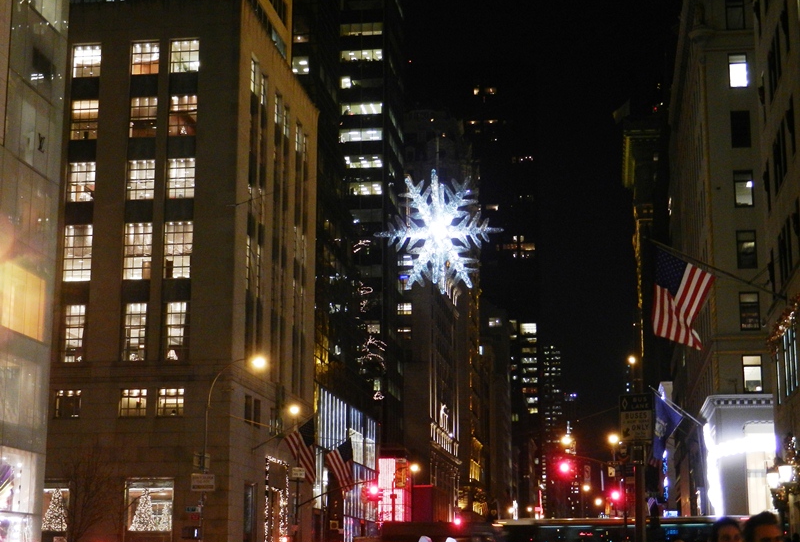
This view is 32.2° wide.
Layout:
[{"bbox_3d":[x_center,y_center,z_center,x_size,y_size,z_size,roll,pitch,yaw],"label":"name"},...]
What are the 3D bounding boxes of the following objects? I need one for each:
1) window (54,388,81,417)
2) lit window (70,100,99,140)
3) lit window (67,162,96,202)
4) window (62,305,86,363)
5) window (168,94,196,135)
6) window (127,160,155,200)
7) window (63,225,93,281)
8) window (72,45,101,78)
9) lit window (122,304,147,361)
[{"bbox_3d":[-22.171,8.848,92.689,1.840,1.940,0.300,-2,-12,8],"label":"window"},{"bbox_3d":[-22.018,-10.569,96.762,2.040,2.940,0.300,-2,-12,8],"label":"lit window"},{"bbox_3d":[-21.825,-6.125,95.048,2.026,2.862,0.250,-2,-12,8],"label":"lit window"},{"bbox_3d":[-21.788,4.239,92.930,1.559,3.901,0.250,-2,-12,8],"label":"window"},{"bbox_3d":[-14.997,-10.697,95.711,2.000,2.980,0.300,-2,-12,8],"label":"window"},{"bbox_3d":[-17.774,-6.266,95.203,1.940,2.900,0.300,-2,-12,8],"label":"window"},{"bbox_3d":[-22.029,-1.246,94.797,2.040,4.000,0.300,-2,-12,8],"label":"window"},{"bbox_3d":[-21.844,-14.641,96.785,2.012,2.395,0.250,-2,-12,8],"label":"window"},{"bbox_3d":[-17.786,4.064,93.025,1.570,3.960,0.300,-2,-12,8],"label":"lit window"}]

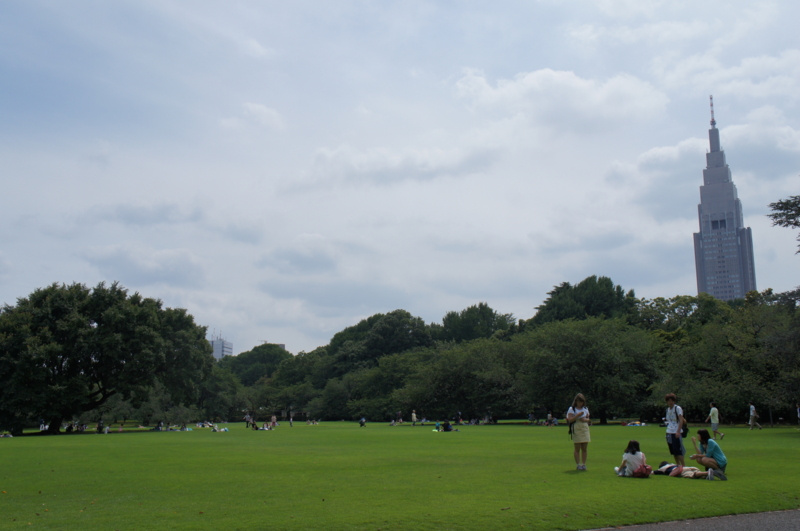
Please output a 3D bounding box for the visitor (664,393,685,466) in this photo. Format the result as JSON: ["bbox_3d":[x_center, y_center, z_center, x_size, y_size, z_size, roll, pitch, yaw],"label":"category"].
[{"bbox_3d":[6.064,3.684,18.076,0.400,1.720,0.500,5,-11,-29],"label":"visitor"}]

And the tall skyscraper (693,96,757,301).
[{"bbox_3d":[279.911,-16.177,710.527,43.000,271.000,43.000,-6,-11,28],"label":"tall skyscraper"}]

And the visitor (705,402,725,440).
[{"bbox_3d":[14.582,7.215,38.081,0.820,1.700,0.500,-5,-11,24],"label":"visitor"}]

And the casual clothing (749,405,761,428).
[{"bbox_3d":[21.705,9.194,50.136,0.620,1.400,0.450,-5,-11,24],"label":"casual clothing"}]

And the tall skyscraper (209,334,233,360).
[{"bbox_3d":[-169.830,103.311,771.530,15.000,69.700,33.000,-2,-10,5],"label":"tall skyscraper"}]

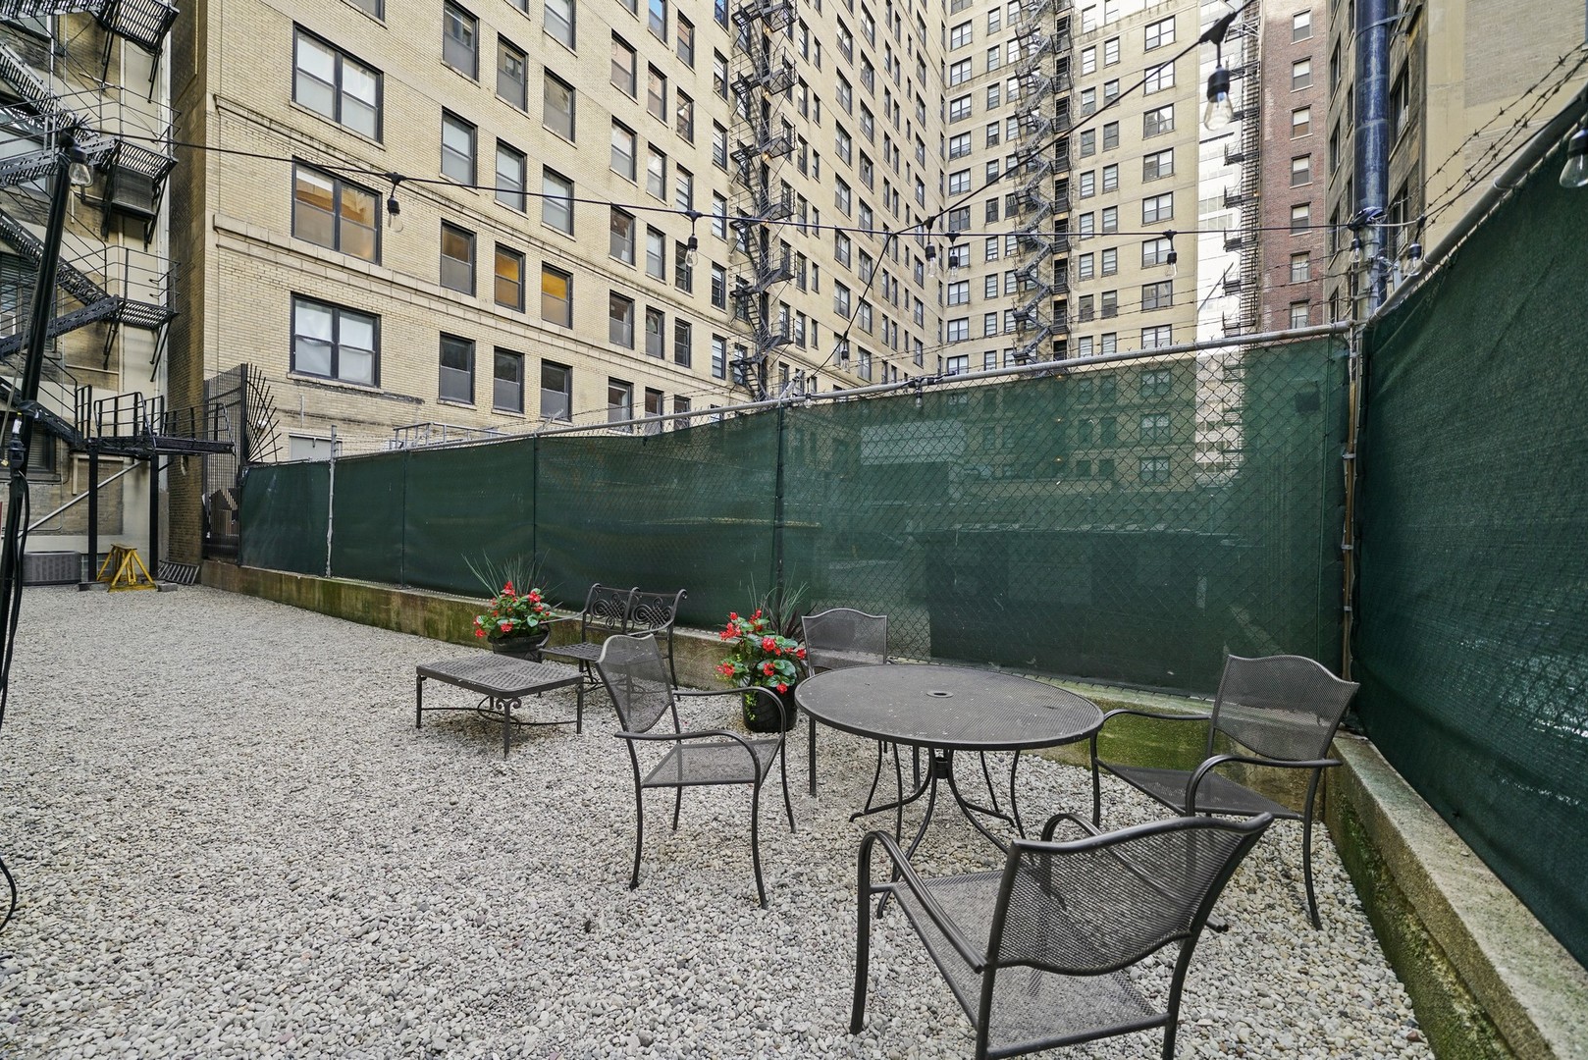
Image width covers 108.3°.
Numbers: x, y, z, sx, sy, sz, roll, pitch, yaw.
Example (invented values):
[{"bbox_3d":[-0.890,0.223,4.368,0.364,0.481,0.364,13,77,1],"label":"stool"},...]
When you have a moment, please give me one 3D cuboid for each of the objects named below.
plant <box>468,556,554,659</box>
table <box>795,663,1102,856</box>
[{"bbox_3d":[-2.740,0.860,5.600,0.820,1.140,0.750,1,0,-26],"label":"plant"},{"bbox_3d":[0.652,1.110,2.570,1.220,0.730,1.220,1,0,0],"label":"table"}]

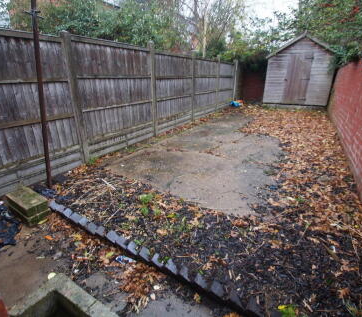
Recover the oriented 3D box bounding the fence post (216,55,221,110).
[{"bbox_3d":[1.342,-2.776,7.292,0.100,1.920,0.100,13,26,30],"label":"fence post"}]

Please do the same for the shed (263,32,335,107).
[{"bbox_3d":[4.681,-3.426,7.874,2.200,2.360,1.750,12,26,29],"label":"shed"}]

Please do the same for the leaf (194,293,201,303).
[{"bbox_3d":[0.110,0.920,1.310,0.045,0.020,0.060,-1,22,0],"label":"leaf"}]

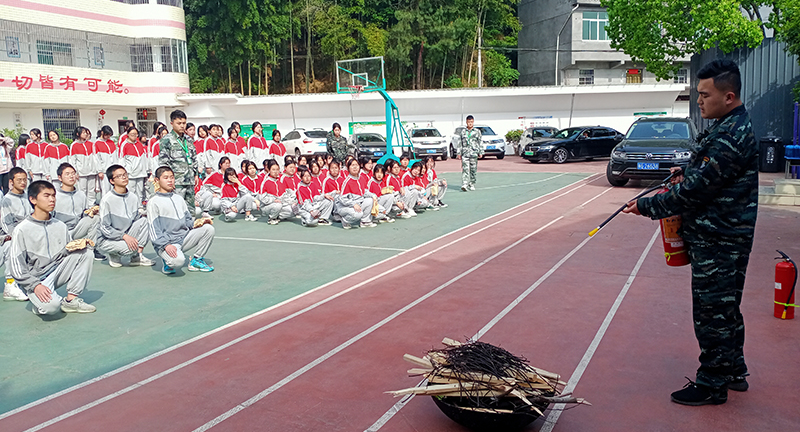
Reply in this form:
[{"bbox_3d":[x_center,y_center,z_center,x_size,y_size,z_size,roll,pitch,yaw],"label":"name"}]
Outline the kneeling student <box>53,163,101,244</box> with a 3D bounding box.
[{"bbox_3d":[-3.900,-0.058,7.778,0.700,1.120,0.540,4,9,35],"label":"kneeling student"}]

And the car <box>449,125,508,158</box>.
[{"bbox_3d":[4.034,-3.892,34.194,1.850,1.700,4.500,-3,8,-16],"label":"car"}]

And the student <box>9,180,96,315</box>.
[{"bbox_3d":[-2.925,0.238,5.415,0.710,1.080,0.510,2,8,22],"label":"student"}]

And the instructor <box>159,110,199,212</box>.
[{"bbox_3d":[-2.691,-0.430,7.987,0.340,1.750,0.520,6,10,42],"label":"instructor"}]

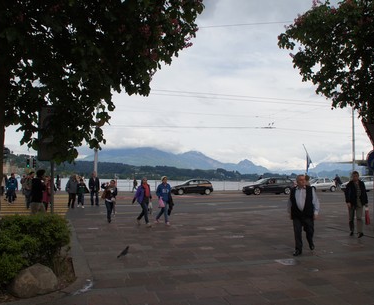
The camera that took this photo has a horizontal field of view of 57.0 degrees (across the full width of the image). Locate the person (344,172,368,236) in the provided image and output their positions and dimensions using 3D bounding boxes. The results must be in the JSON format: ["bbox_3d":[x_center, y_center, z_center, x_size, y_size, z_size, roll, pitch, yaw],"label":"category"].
[{"bbox_3d":[4.487,1.382,9.150,0.600,1.760,0.420,-1,-5,18],"label":"person"}]

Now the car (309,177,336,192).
[{"bbox_3d":[13.338,3.304,34.800,3.800,1.440,1.660,2,-5,-18],"label":"car"}]

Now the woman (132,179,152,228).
[{"bbox_3d":[-1.513,1.670,11.500,0.530,1.640,0.550,4,-6,-37],"label":"woman"}]

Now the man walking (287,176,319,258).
[{"bbox_3d":[2.520,1.358,7.450,0.640,1.730,0.450,-1,-5,20],"label":"man walking"}]

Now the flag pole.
[{"bbox_3d":[17.538,1.016,50.000,1.000,4.600,0.600,1,-4,0],"label":"flag pole"}]

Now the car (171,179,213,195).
[{"bbox_3d":[0.522,3.253,32.100,3.950,1.450,1.700,1,-4,-2],"label":"car"}]

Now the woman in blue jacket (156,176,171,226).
[{"bbox_3d":[-0.775,1.644,11.600,0.500,1.650,0.500,4,-6,-37],"label":"woman in blue jacket"}]

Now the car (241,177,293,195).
[{"bbox_3d":[6.959,2.893,29.300,4.500,1.440,1.800,2,-5,-15],"label":"car"}]

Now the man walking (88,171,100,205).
[{"bbox_3d":[-4.845,1.902,18.000,0.530,1.770,0.380,1,-4,-7],"label":"man walking"}]

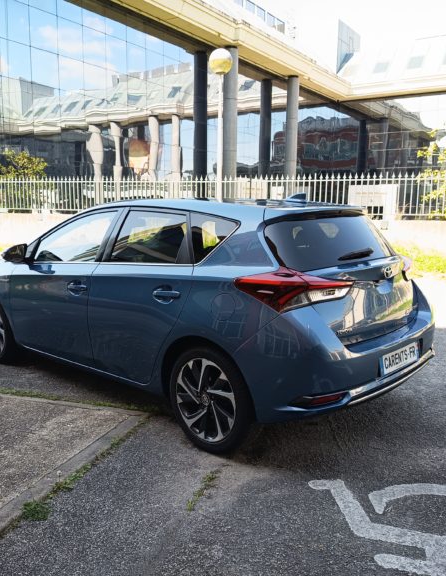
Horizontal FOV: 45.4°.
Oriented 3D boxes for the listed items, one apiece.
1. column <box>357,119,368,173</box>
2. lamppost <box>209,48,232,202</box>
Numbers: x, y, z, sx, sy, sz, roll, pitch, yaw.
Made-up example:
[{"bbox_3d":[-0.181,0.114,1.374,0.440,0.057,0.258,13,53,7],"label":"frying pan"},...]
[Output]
[{"bbox_3d":[11.619,-9.378,45.127,0.800,9.657,0.800,1,7,0],"label":"column"},{"bbox_3d":[-0.108,-3.255,13.657,0.550,5.501,0.550,1,7,0],"label":"lamppost"}]

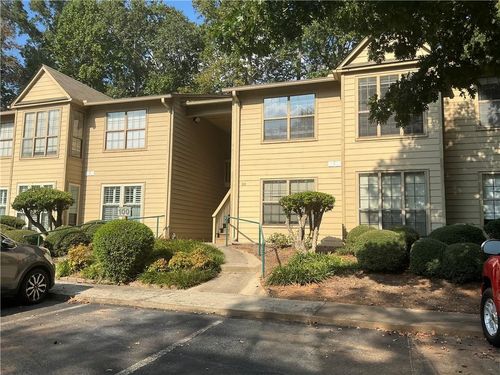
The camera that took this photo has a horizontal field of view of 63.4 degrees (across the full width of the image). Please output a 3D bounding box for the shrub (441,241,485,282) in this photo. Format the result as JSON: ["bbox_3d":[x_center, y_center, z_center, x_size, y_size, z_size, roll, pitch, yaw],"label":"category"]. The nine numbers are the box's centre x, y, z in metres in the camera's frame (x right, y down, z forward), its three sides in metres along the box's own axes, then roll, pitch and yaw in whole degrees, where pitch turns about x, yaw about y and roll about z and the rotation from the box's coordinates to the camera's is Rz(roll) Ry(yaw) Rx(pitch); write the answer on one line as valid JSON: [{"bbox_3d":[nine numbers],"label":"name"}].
[{"bbox_3d":[4.800,1.663,9.050,0.970,0.860,0.960,-1,-7,19],"label":"shrub"}]

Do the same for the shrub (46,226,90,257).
[{"bbox_3d":[-5.957,1.765,13.200,1.480,0.950,1.300,-1,-7,19],"label":"shrub"}]

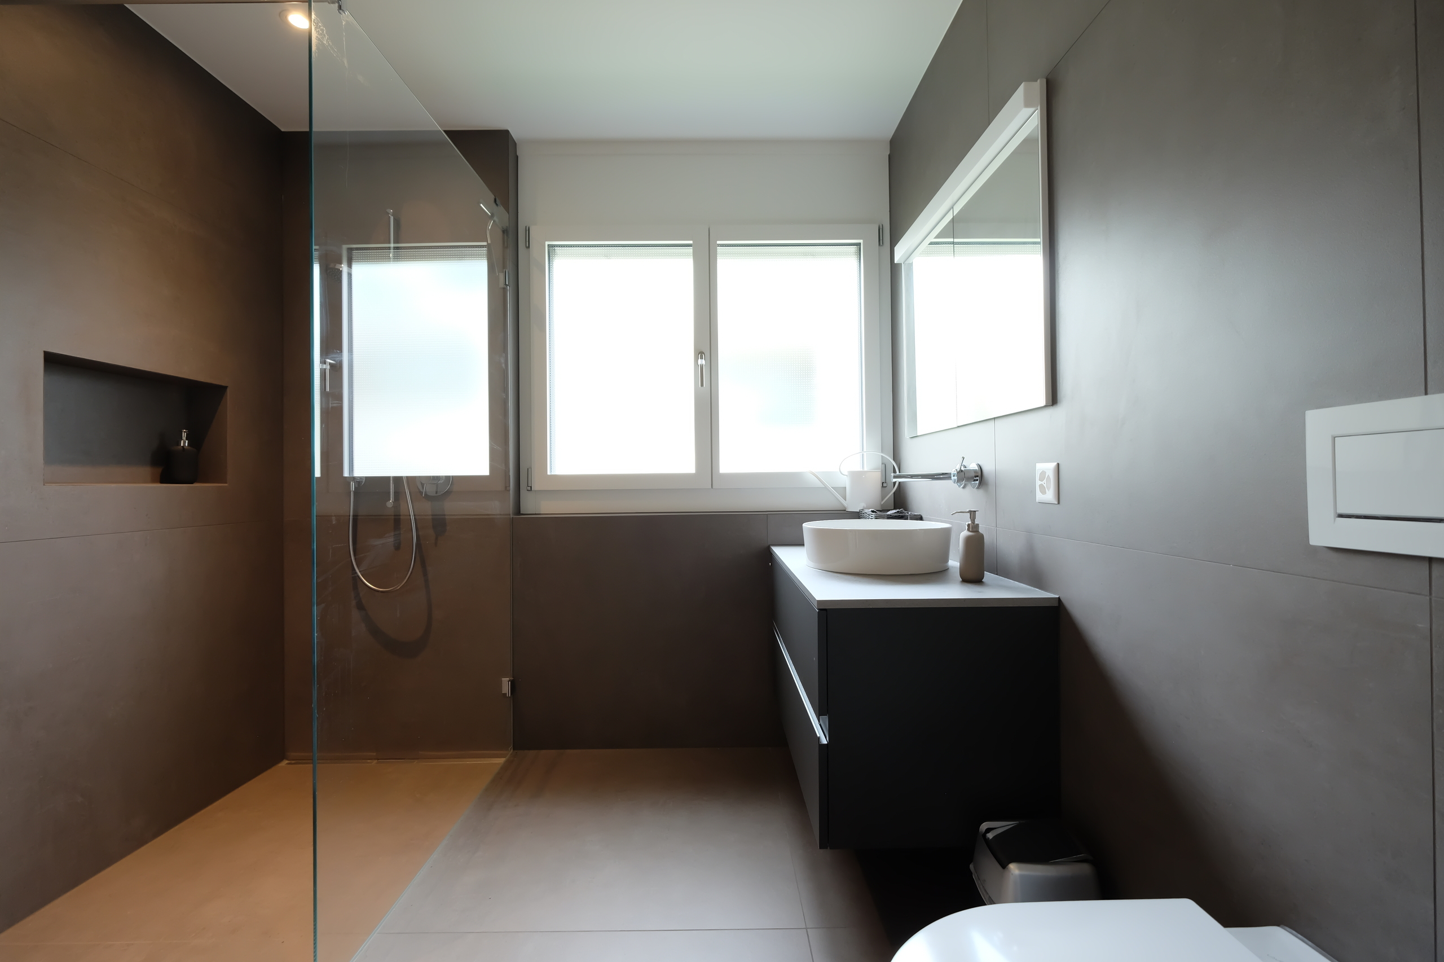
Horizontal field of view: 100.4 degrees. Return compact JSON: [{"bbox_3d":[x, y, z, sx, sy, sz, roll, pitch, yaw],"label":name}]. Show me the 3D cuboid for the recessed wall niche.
[{"bbox_3d":[-1.783,-0.157,1.802,0.142,0.338,0.570,-1,0,-1],"label":"recessed wall niche"}]

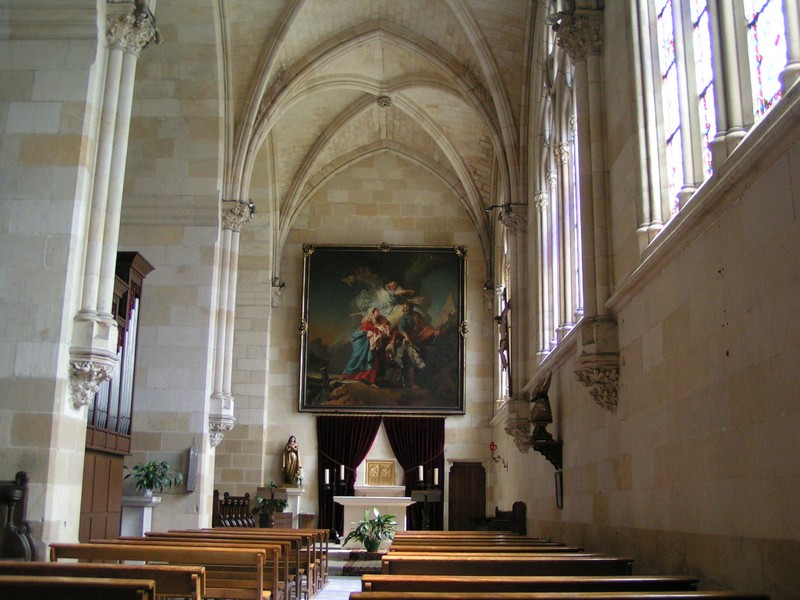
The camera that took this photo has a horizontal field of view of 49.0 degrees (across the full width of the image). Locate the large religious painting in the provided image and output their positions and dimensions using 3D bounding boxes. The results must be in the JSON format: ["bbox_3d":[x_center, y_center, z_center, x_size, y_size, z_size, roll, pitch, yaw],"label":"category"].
[{"bbox_3d":[-0.418,0.707,22.373,4.220,4.330,0.200,1,-10,1],"label":"large religious painting"}]

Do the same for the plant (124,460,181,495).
[{"bbox_3d":[-3.948,2.863,14.037,0.820,0.540,0.750,1,-13,1],"label":"plant"}]

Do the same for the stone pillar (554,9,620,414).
[{"bbox_3d":[1.851,-0.925,8.663,0.350,4.041,0.550,1,-13,1],"label":"stone pillar"}]

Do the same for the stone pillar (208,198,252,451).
[{"bbox_3d":[-3.091,0.376,15.943,0.480,4.450,0.550,1,-13,1],"label":"stone pillar"}]

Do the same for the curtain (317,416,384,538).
[{"bbox_3d":[-1.235,4.311,21.483,1.615,2.987,0.200,1,-13,1],"label":"curtain"}]

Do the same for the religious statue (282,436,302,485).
[{"bbox_3d":[-2.627,3.865,21.268,0.436,1.181,0.360,1,-13,1],"label":"religious statue"}]

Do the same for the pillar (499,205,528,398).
[{"bbox_3d":[1.929,0.038,14.736,0.350,3.275,0.550,1,-13,1],"label":"pillar"}]

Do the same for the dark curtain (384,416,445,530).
[{"bbox_3d":[0.354,4.320,21.462,1.466,2.960,0.200,1,-13,1],"label":"dark curtain"}]

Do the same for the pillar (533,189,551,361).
[{"bbox_3d":[2.465,-0.456,15.167,0.280,3.070,0.280,1,-13,1],"label":"pillar"}]

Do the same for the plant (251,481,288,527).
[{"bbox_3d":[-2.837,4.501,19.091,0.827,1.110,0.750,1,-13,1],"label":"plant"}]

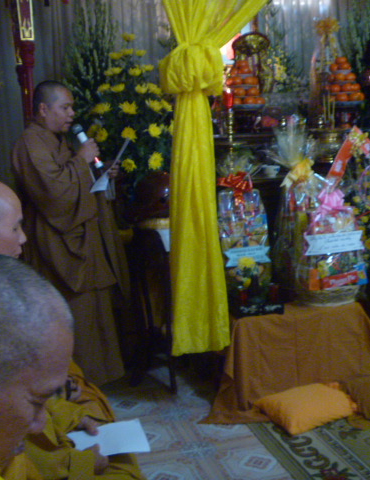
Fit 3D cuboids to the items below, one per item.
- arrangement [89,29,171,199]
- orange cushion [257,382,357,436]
[{"bbox_3d":[-0.359,-0.732,4.030,0.550,1.040,0.480,-6,10,-14],"label":"arrangement"},{"bbox_3d":[0.584,0.787,3.092,0.390,0.120,0.350,-8,11,-24],"label":"orange cushion"}]

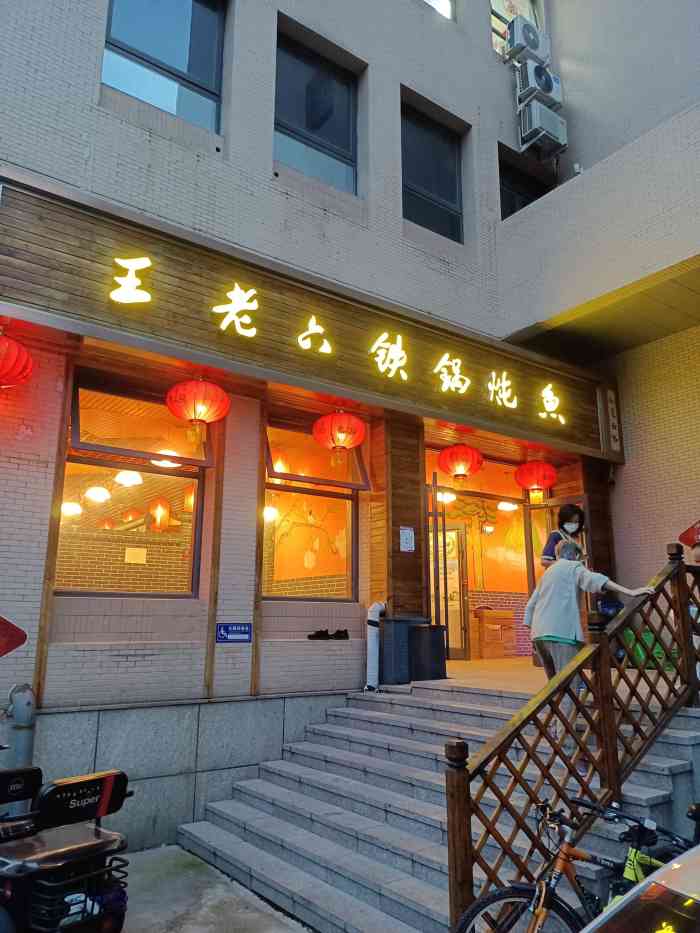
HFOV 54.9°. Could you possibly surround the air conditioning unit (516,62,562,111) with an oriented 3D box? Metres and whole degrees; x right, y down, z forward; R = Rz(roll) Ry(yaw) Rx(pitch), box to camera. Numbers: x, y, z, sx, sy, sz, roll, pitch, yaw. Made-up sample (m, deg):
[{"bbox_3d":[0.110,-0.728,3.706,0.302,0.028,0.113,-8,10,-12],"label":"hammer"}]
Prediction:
[{"bbox_3d":[3.338,-6.622,11.831,0.820,0.550,0.290,10,-17,-35],"label":"air conditioning unit"}]

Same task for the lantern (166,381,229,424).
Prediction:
[{"bbox_3d":[-1.506,-0.636,6.701,0.610,0.430,0.610,0,-14,0],"label":"lantern"}]

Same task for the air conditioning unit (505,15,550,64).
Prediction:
[{"bbox_3d":[3.111,-7.332,11.809,0.860,0.570,0.300,10,-17,-35],"label":"air conditioning unit"}]

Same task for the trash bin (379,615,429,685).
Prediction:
[{"bbox_3d":[0.692,2.311,8.517,0.500,0.810,0.420,10,-17,-35],"label":"trash bin"}]

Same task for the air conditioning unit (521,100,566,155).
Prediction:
[{"bbox_3d":[3.364,-5.810,11.622,0.800,0.540,0.300,10,-17,-35],"label":"air conditioning unit"}]

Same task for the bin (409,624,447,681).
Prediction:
[{"bbox_3d":[0.876,2.196,7.958,0.460,0.620,0.410,10,-17,-35],"label":"bin"}]

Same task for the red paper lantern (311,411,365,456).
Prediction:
[{"bbox_3d":[-0.114,-0.364,7.675,0.600,0.420,0.600,0,-14,0],"label":"red paper lantern"}]

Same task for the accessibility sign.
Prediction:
[{"bbox_3d":[-1.166,1.690,6.844,0.390,0.178,0.020,10,-17,-35],"label":"accessibility sign"}]

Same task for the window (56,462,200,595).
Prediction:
[{"bbox_3d":[-2.155,0.618,6.703,1.430,1.310,0.090,10,-17,-35],"label":"window"}]

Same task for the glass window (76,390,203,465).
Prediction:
[{"bbox_3d":[-2.068,-0.411,6.805,1.380,0.800,0.080,10,-38,-35],"label":"glass window"}]

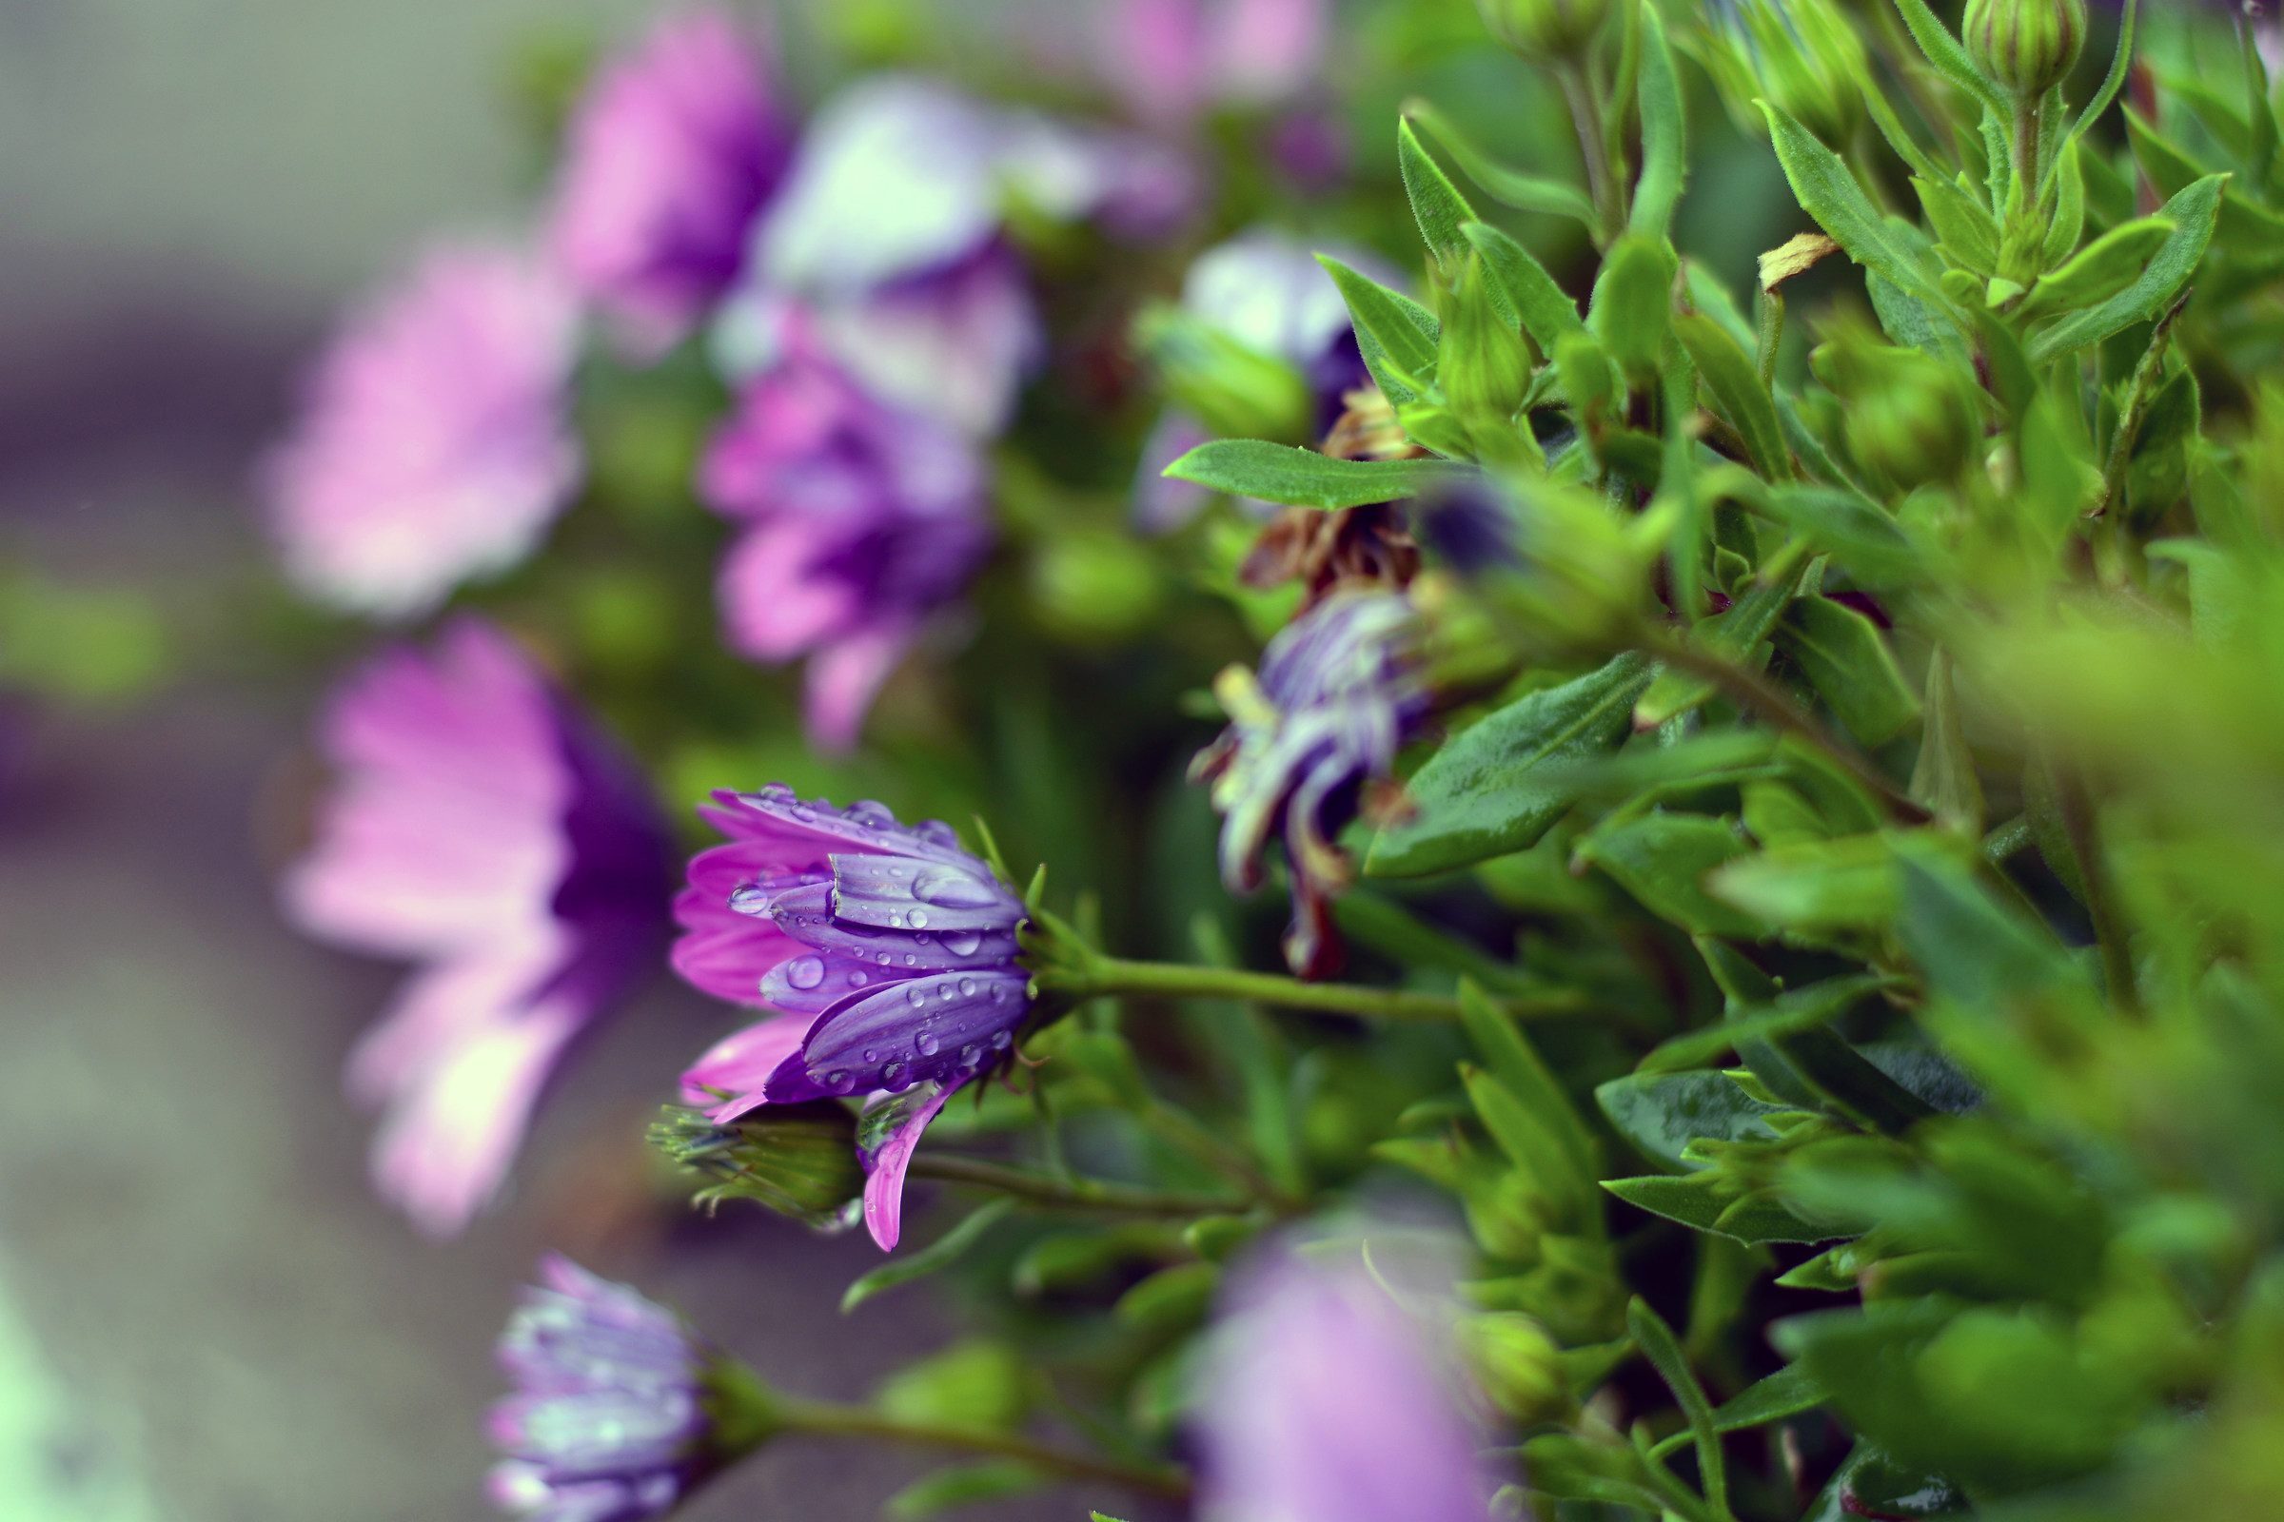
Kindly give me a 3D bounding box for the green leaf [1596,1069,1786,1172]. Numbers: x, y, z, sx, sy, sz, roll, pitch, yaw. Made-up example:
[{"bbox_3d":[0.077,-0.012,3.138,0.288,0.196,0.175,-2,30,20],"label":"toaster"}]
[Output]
[{"bbox_3d":[0.051,0.033,0.432,0.020,0.004,0.011,-1,41,3],"label":"green leaf"}]

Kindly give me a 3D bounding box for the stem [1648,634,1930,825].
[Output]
[{"bbox_3d":[0.053,-0.002,0.390,0.031,0.004,0.004,31,0,-29],"label":"stem"}]

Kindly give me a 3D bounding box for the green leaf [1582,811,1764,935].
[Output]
[{"bbox_3d":[0.045,0.010,0.406,0.017,0.009,0.007,8,25,-23],"label":"green leaf"}]

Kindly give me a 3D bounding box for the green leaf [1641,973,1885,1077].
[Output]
[{"bbox_3d":[0.053,0.022,0.405,0.024,0.004,0.006,-24,21,-5],"label":"green leaf"}]

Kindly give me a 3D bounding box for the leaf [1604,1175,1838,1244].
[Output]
[{"bbox_3d":[0.051,0.040,0.420,0.021,0.004,0.008,8,32,1],"label":"leaf"}]

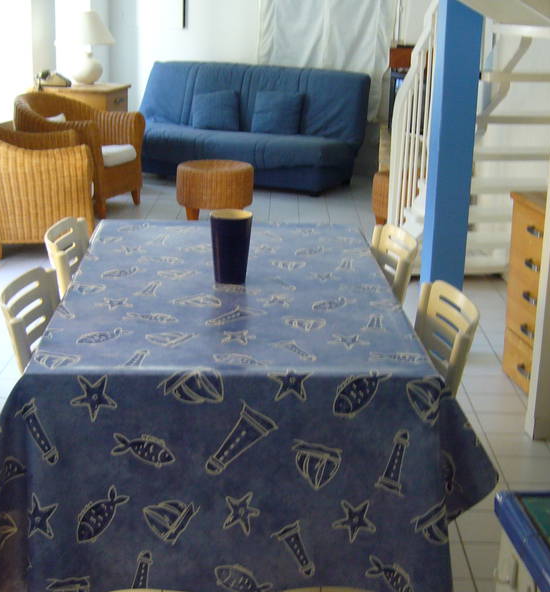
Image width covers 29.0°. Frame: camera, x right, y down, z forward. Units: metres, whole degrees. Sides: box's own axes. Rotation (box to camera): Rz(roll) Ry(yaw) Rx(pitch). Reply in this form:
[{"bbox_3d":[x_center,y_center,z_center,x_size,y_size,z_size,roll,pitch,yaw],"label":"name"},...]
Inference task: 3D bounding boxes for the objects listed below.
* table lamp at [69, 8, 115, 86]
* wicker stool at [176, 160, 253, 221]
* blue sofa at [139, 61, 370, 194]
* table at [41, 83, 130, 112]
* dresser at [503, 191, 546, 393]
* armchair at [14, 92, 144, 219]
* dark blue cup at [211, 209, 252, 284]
[{"bbox_3d":[-1.383,-1.845,7.925,0.360,0.540,0.360,1,17,0],"label":"table lamp"},{"bbox_3d":[-0.414,-0.693,7.180,0.520,0.360,0.520,1,16,0],"label":"wicker stool"},{"bbox_3d":[-0.304,-1.408,8.756,1.930,0.890,0.930,8,17,24],"label":"blue sofa"},{"bbox_3d":[-1.616,-1.436,9.135,0.580,0.680,0.660,5,16,11],"label":"table"},{"bbox_3d":[1.173,0.021,4.073,0.420,0.735,0.580,0,16,-6],"label":"dresser"},{"bbox_3d":[-1.348,-0.971,7.198,0.730,0.760,0.700,7,18,20],"label":"armchair"},{"bbox_3d":[-0.114,-0.128,2.787,0.107,0.177,0.107,1,17,0],"label":"dark blue cup"}]

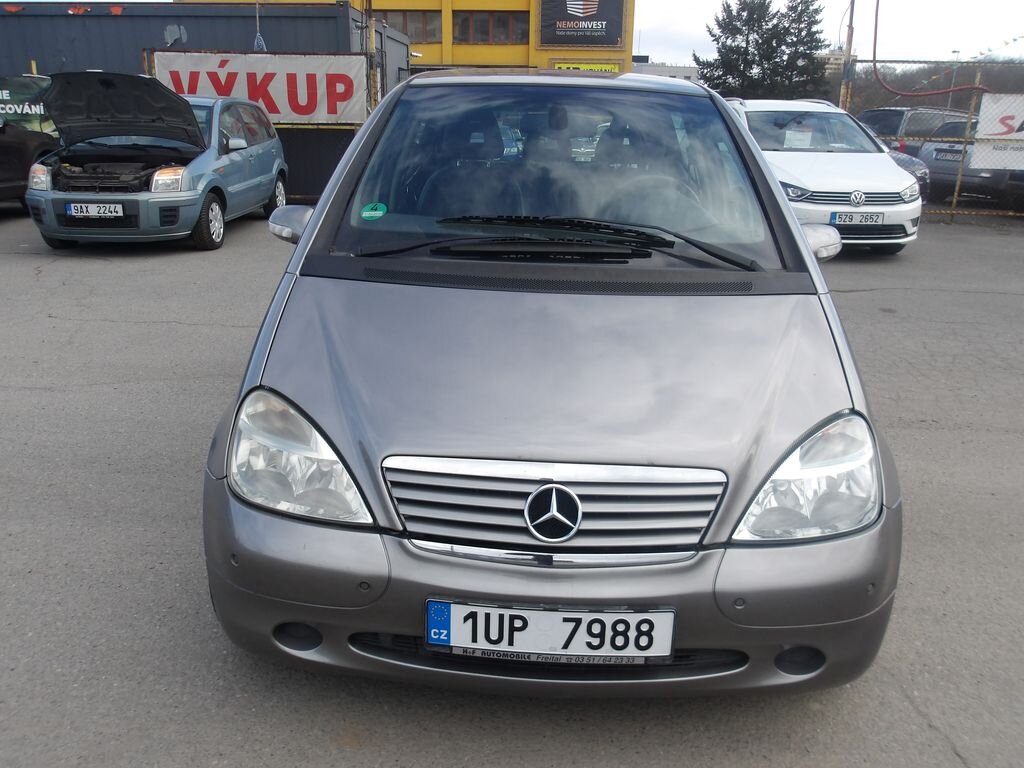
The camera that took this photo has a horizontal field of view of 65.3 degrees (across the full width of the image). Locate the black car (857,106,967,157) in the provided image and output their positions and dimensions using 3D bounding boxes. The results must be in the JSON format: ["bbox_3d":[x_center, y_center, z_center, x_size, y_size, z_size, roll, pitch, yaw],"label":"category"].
[{"bbox_3d":[8.756,-4.571,15.529,4.600,1.580,1.800,-7,21,-21],"label":"black car"}]

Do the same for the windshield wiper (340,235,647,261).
[{"bbox_3d":[-0.033,-0.371,2.194,0.840,0.090,0.110,2,19,1],"label":"windshield wiper"}]

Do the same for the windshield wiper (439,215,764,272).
[{"bbox_3d":[0.237,-0.401,2.227,0.920,0.130,0.130,2,19,1],"label":"windshield wiper"}]

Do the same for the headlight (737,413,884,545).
[{"bbox_3d":[0.691,0.206,1.837,0.400,0.240,0.300,2,19,1],"label":"headlight"}]

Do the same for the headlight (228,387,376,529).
[{"bbox_3d":[-0.498,0.159,1.860,0.400,0.240,0.300,2,19,1],"label":"headlight"}]

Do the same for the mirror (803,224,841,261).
[{"bbox_3d":[0.983,-0.459,2.605,0.210,0.140,0.150,2,19,1],"label":"mirror"}]

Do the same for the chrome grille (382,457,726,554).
[{"bbox_3d":[0.090,0.270,1.720,0.760,0.200,0.130,2,7,1],"label":"chrome grille"}]

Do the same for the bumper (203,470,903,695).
[{"bbox_3d":[0.085,0.487,1.887,1.700,0.420,0.440,2,19,1],"label":"bumper"}]

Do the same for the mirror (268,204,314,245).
[{"bbox_3d":[-0.706,-0.526,2.639,0.210,0.140,0.150,2,19,1],"label":"mirror"}]

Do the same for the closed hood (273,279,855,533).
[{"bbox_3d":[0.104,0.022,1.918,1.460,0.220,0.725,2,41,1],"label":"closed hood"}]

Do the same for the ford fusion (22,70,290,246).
[{"bbox_3d":[-3.932,-2.637,9.276,1.760,1.720,4.020,0,19,-1],"label":"ford fusion"}]

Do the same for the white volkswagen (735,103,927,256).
[{"bbox_3d":[3.191,-2.589,9.595,1.860,1.590,4.340,-1,19,-3],"label":"white volkswagen"}]

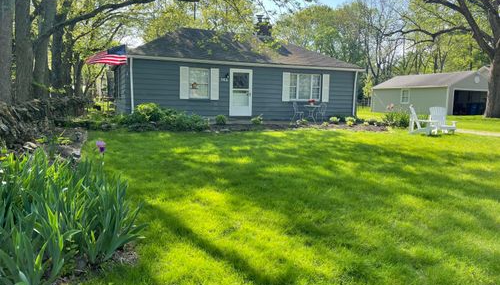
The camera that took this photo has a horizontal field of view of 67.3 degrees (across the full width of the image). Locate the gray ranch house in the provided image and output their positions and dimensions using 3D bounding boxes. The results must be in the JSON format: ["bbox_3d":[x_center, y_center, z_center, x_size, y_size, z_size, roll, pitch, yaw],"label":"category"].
[{"bbox_3d":[-0.875,-3.554,20.053,11.700,4.484,7.100,-2,7,-25],"label":"gray ranch house"}]

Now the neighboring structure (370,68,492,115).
[{"bbox_3d":[16.961,-4.437,34.369,7.411,3.600,8.413,-2,7,-25],"label":"neighboring structure"}]

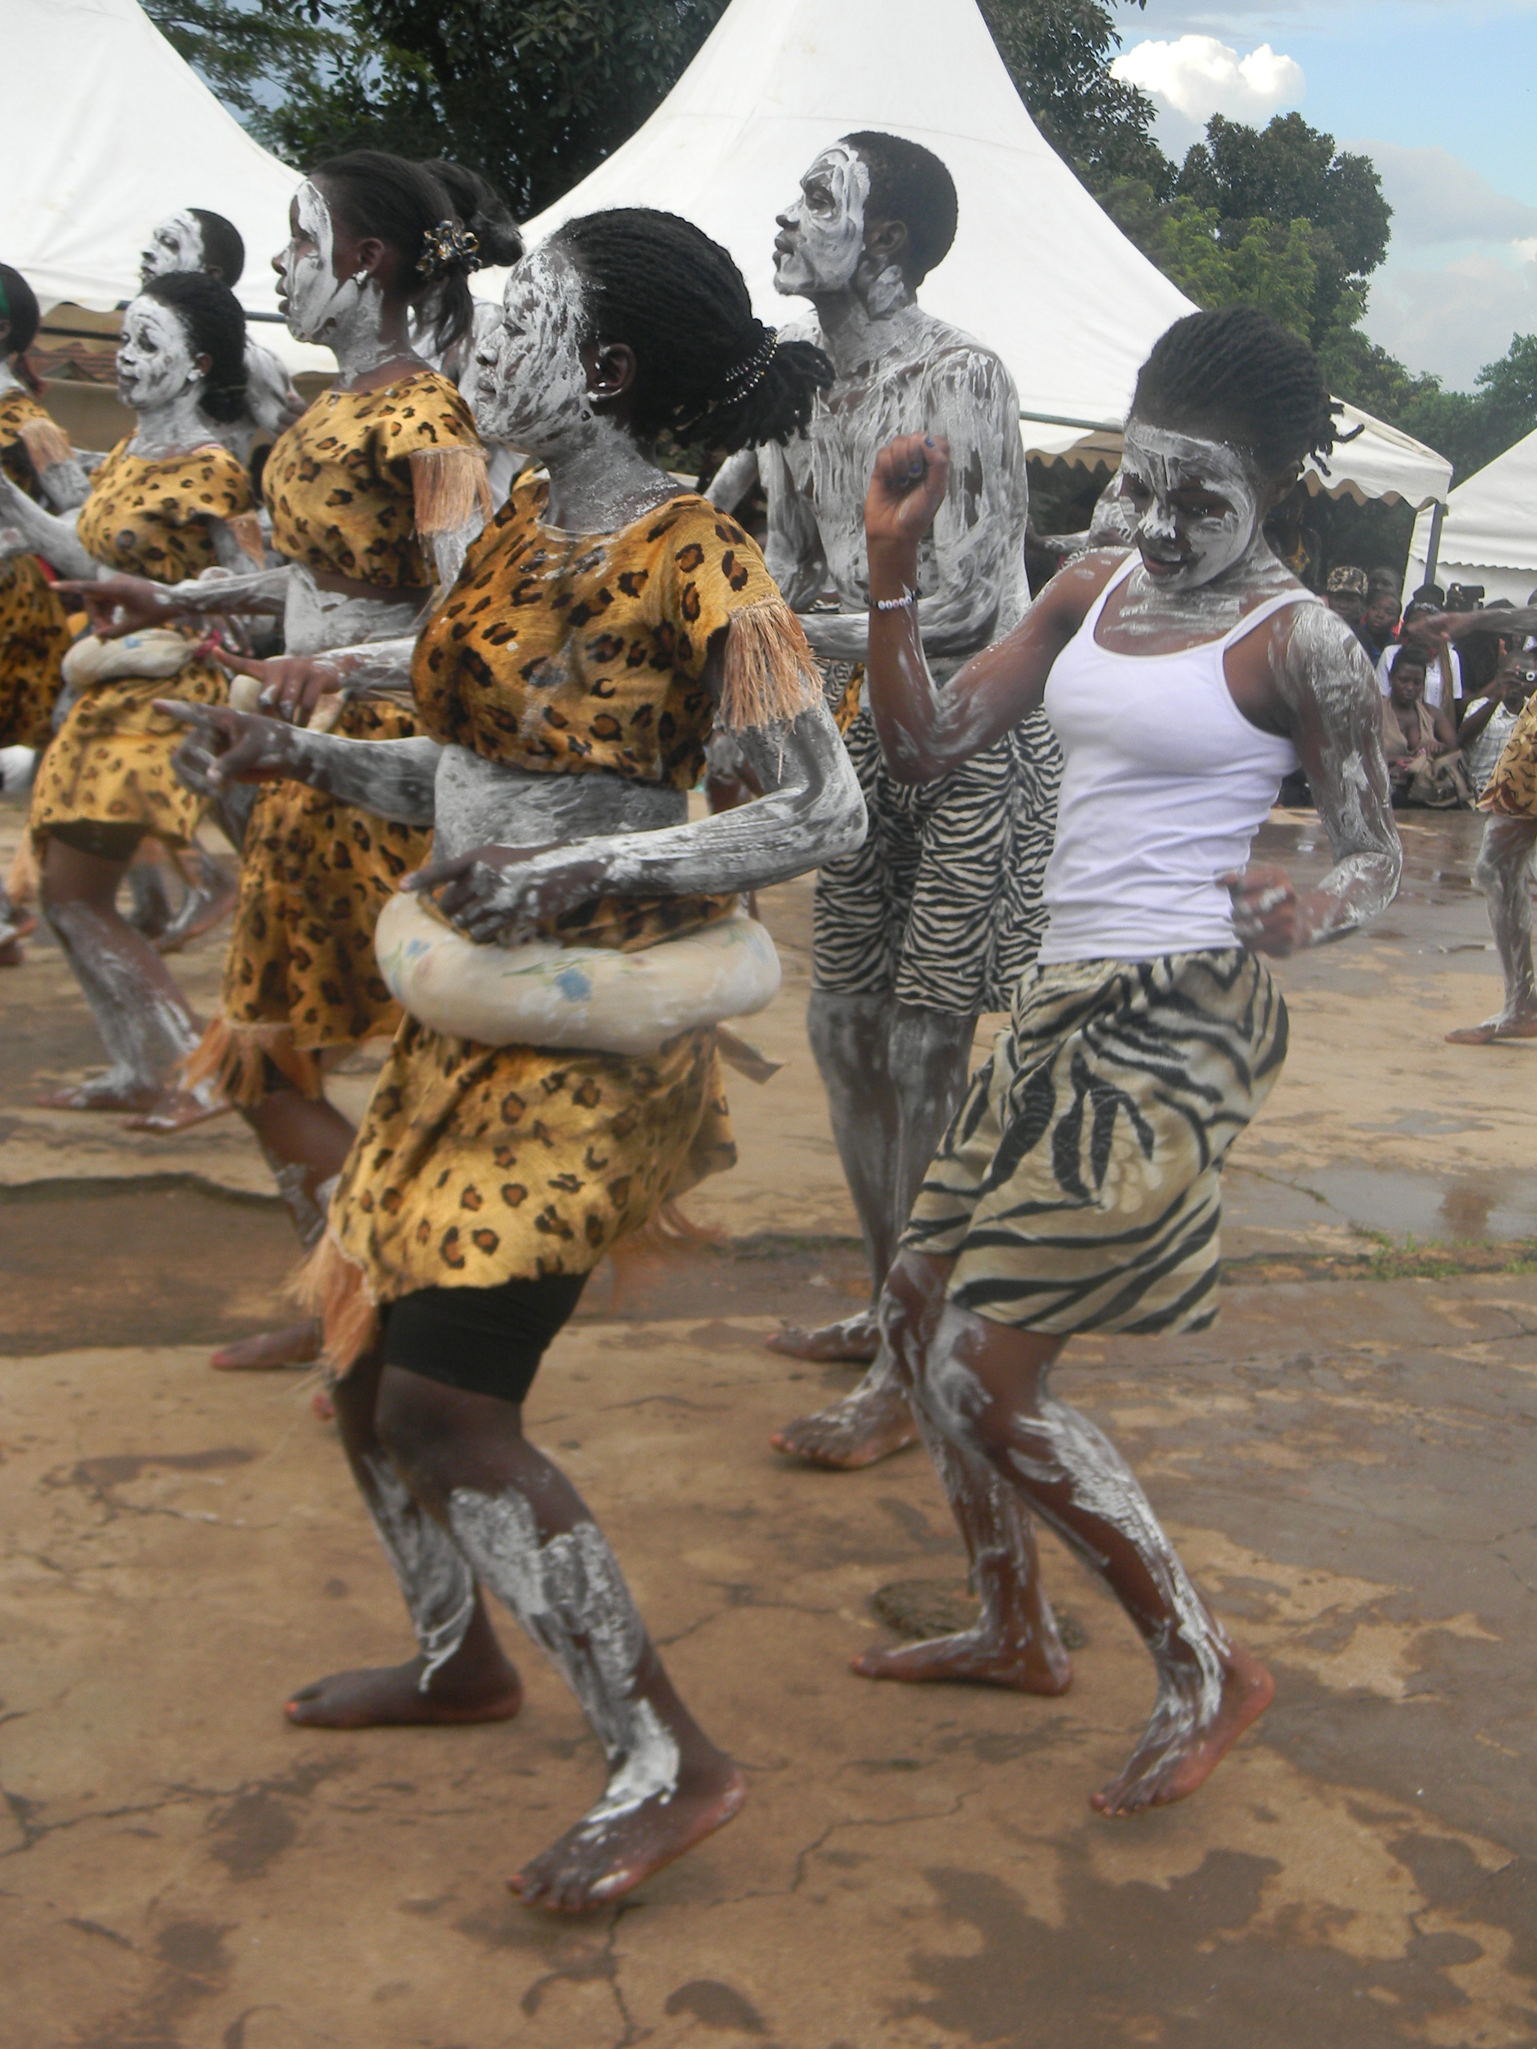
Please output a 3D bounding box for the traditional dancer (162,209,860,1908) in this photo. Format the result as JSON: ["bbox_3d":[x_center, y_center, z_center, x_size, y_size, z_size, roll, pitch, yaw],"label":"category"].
[{"bbox_3d":[-0.218,0.011,2.526,0.640,1.480,0.530,-1,13,-29],"label":"traditional dancer"}]

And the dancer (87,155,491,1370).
[{"bbox_3d":[-0.621,-0.307,3.633,0.600,1.610,0.470,0,12,-25],"label":"dancer"}]

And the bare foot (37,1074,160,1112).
[{"bbox_3d":[-1.242,0.123,5.188,0.240,0.070,0.090,3,11,-10],"label":"bare foot"}]

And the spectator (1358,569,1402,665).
[{"bbox_3d":[2.854,-1.567,13.314,0.450,1.200,0.450,8,11,14],"label":"spectator"}]

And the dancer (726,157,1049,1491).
[{"bbox_3d":[0.163,-0.302,3.725,0.450,1.700,0.500,-4,14,-40],"label":"dancer"}]

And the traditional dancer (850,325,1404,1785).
[{"bbox_3d":[0.333,0.024,2.758,0.520,1.460,0.560,-5,15,-43],"label":"traditional dancer"}]

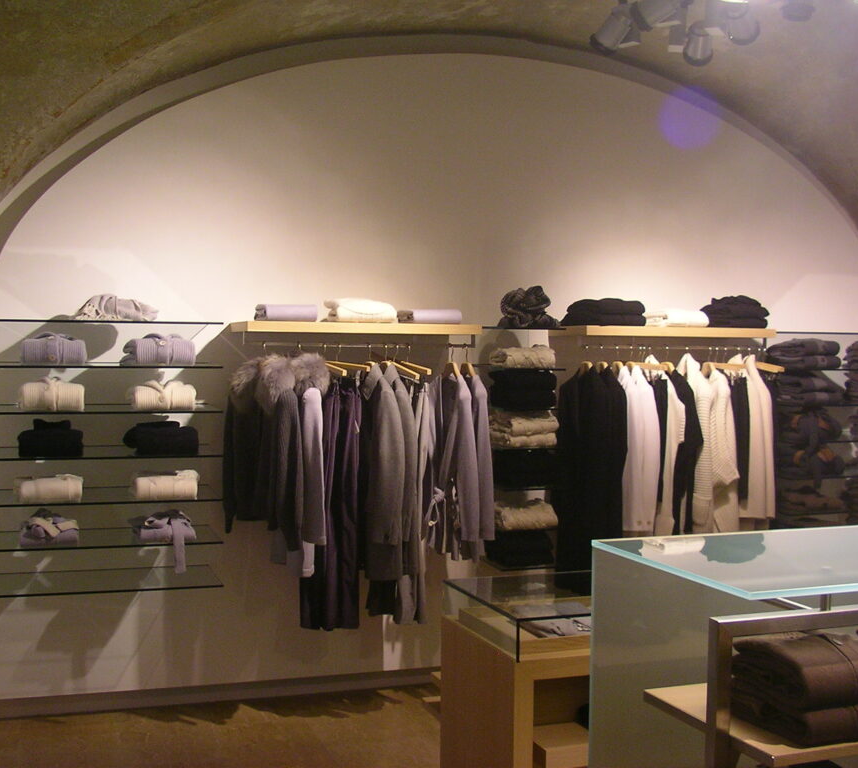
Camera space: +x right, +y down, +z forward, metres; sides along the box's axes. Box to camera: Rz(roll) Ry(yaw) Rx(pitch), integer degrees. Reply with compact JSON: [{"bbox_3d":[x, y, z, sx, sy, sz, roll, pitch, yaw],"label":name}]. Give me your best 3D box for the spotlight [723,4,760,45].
[{"bbox_3d":[1.013,-1.169,3.650,0.110,0.115,0.150,3,-13,29],"label":"spotlight"}]

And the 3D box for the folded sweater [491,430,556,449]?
[{"bbox_3d":[0.416,0.239,5.053,0.235,0.069,0.265,0,3,-20],"label":"folded sweater"}]

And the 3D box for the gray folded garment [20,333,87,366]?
[{"bbox_3d":[-1.487,-0.137,4.451,0.243,0.119,0.270,0,3,-19],"label":"gray folded garment"}]

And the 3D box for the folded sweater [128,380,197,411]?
[{"bbox_3d":[-1.089,0.043,4.602,0.244,0.110,0.270,0,3,-19],"label":"folded sweater"}]

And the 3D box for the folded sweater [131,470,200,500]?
[{"bbox_3d":[-1.100,0.413,4.674,0.246,0.089,0.276,0,3,-19],"label":"folded sweater"}]

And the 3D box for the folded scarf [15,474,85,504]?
[{"bbox_3d":[-1.439,0.384,4.252,0.225,0.086,0.260,0,3,-23],"label":"folded scarf"}]

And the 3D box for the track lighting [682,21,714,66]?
[{"bbox_3d":[0.931,-1.178,3.900,0.105,0.110,0.150,2,-25,19],"label":"track lighting"}]

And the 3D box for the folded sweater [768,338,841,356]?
[{"bbox_3d":[1.836,-0.181,5.529,0.230,0.081,0.280,0,3,-20],"label":"folded sweater"}]

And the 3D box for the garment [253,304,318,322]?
[{"bbox_3d":[-0.607,-0.300,4.749,0.212,0.071,0.270,0,3,-19],"label":"garment"}]

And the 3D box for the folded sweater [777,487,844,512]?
[{"bbox_3d":[1.876,0.571,5.581,0.240,0.096,0.265,0,3,-20],"label":"folded sweater"}]

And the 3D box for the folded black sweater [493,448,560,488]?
[{"bbox_3d":[0.422,0.372,5.063,0.240,0.157,0.265,0,3,-20],"label":"folded black sweater"}]

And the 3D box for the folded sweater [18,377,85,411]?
[{"bbox_3d":[-1.435,0.034,4.261,0.230,0.115,0.270,0,3,-23],"label":"folded sweater"}]

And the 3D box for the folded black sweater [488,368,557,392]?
[{"bbox_3d":[0.419,-0.017,5.063,0.240,0.096,0.230,0,3,-19],"label":"folded black sweater"}]

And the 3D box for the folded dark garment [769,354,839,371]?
[{"bbox_3d":[1.911,-0.111,5.710,0.225,0.073,0.270,0,2,-19],"label":"folded dark garment"}]

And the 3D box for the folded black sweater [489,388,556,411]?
[{"bbox_3d":[0.405,0.061,5.038,0.240,0.081,0.265,0,3,-20],"label":"folded black sweater"}]

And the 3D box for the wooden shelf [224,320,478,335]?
[{"bbox_3d":[-0.316,-0.245,4.884,1.020,0.041,0.406,0,3,-19],"label":"wooden shelf"}]

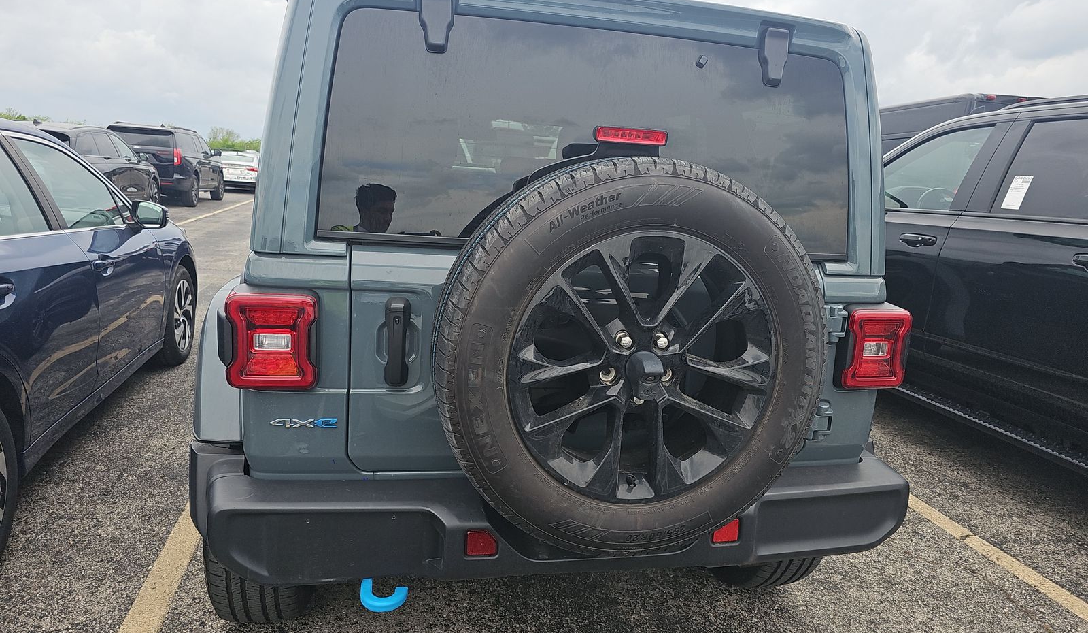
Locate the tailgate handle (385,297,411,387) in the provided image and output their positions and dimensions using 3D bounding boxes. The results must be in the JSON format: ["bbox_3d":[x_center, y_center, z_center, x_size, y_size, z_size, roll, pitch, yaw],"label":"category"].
[{"bbox_3d":[-0.331,0.052,1.627,0.052,0.200,0.060,1,11,-12],"label":"tailgate handle"}]

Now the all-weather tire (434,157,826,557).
[{"bbox_3d":[0.179,0.086,1.502,0.814,0.814,0.265,1,11,-12],"label":"all-weather tire"}]

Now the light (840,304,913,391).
[{"bbox_3d":[0.847,0.075,1.886,0.187,0.210,0.100,1,11,-12],"label":"light"}]

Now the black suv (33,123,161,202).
[{"bbox_3d":[-9.997,-3.214,15.637,1.950,1.720,4.900,2,11,-10],"label":"black suv"}]

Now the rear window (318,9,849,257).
[{"bbox_3d":[0.151,-0.401,1.680,1.300,0.500,0.050,1,4,-12],"label":"rear window"}]

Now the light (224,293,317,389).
[{"bbox_3d":[-0.588,0.047,1.577,0.187,0.210,0.100,1,11,-12],"label":"light"}]

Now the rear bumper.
[{"bbox_3d":[0.113,0.459,1.768,1.800,0.235,0.350,1,11,-12],"label":"rear bumper"}]

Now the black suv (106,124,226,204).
[{"bbox_3d":[-10.275,-4.108,19.777,2.030,1.940,5.300,1,11,-14],"label":"black suv"}]

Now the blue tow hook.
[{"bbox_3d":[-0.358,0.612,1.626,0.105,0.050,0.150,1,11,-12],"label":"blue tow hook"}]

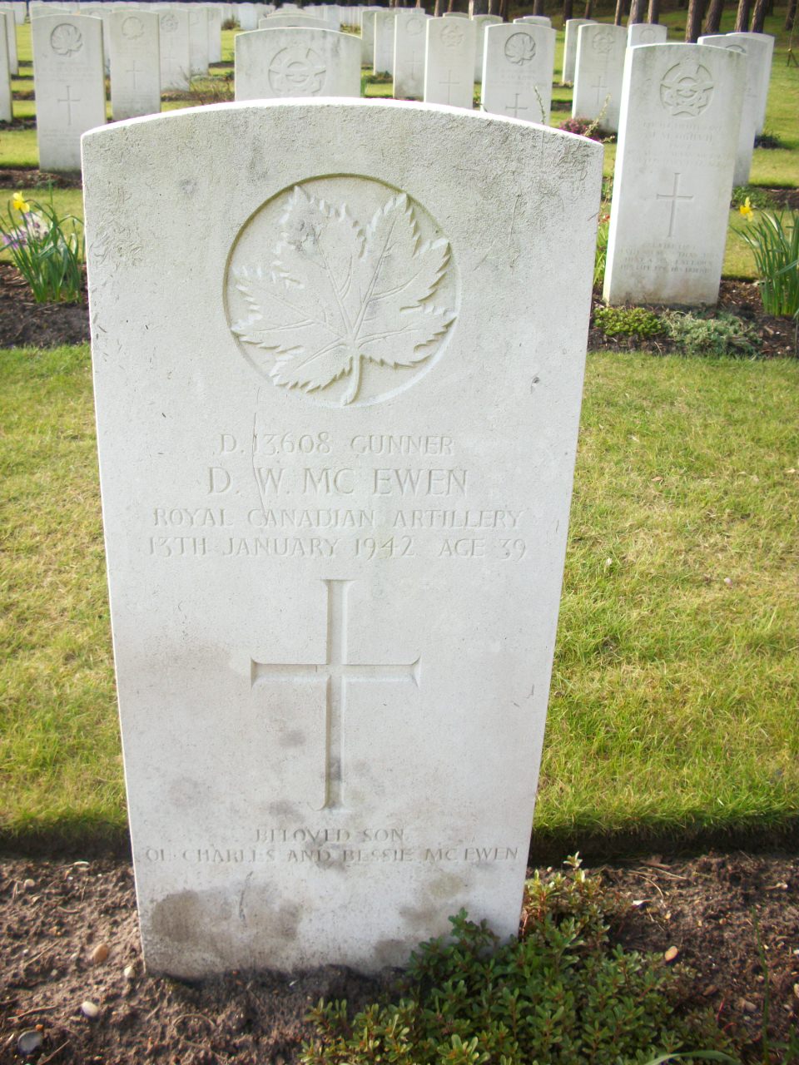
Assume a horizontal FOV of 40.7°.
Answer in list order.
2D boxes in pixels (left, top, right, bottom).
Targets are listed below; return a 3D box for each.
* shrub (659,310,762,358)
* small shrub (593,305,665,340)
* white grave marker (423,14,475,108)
[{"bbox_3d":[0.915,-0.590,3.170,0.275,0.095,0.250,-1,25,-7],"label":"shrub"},{"bbox_3d":[0.697,-0.647,3.290,0.215,0.078,0.180,-1,25,-7],"label":"small shrub"},{"bbox_3d":[0.403,-3.670,8.625,0.381,0.830,0.080,-1,25,-7],"label":"white grave marker"}]

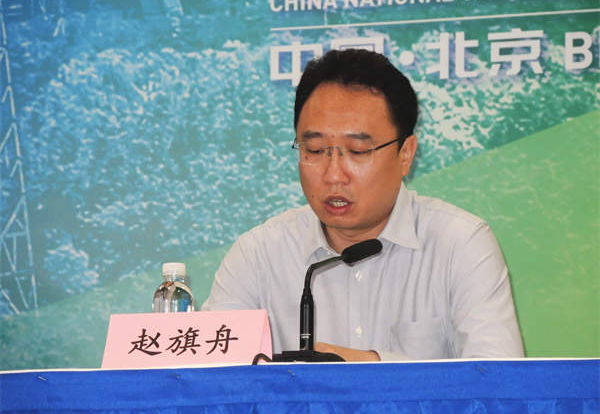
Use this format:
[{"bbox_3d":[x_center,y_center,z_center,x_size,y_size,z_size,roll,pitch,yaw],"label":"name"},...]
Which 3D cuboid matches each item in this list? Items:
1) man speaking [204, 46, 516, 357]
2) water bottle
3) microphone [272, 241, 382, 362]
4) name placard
[{"bbox_3d":[0.062,0.365,4.413,0.520,1.253,0.750,-2,-7,15],"label":"man speaking"},{"bbox_3d":[-0.187,0.165,4.474,0.061,0.165,0.061,0,-7,0],"label":"water bottle"},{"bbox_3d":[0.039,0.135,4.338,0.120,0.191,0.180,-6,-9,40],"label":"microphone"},{"bbox_3d":[-0.163,0.189,4.320,0.237,0.079,0.065,-2,-7,18],"label":"name placard"}]

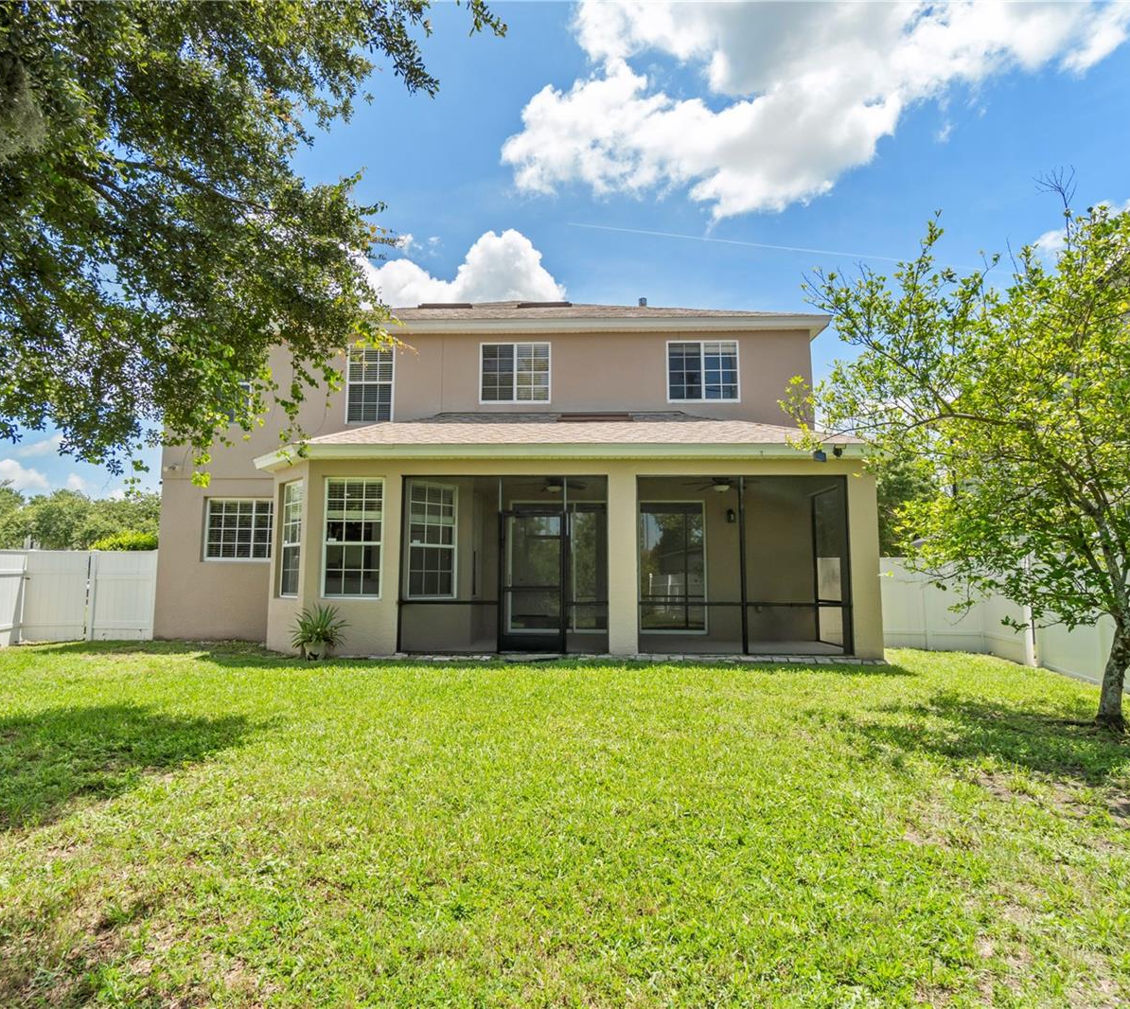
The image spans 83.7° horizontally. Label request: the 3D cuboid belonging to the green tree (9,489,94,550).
[{"bbox_3d":[-30.900,2.100,38.000,4.400,6.000,4.400,4,-7,-39],"label":"green tree"}]

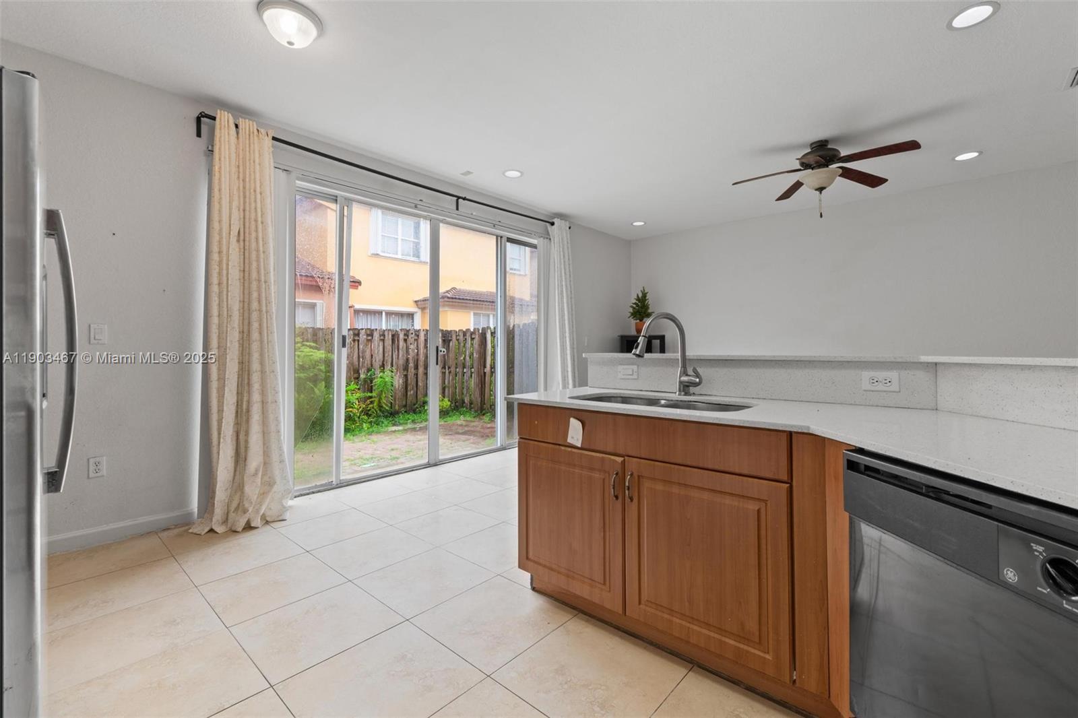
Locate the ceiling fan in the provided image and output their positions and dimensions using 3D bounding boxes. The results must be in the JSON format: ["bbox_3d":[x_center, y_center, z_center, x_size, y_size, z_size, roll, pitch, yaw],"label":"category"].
[{"bbox_3d":[2.250,-1.430,3.600,1.250,0.540,1.250,0,1,0],"label":"ceiling fan"}]

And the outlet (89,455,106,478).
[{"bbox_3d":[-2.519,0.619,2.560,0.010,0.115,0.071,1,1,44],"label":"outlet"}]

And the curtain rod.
[{"bbox_3d":[-0.960,-1.510,4.200,0.110,0.145,3.600,1,1,44],"label":"curtain rod"}]

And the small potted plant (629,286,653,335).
[{"bbox_3d":[1.385,-0.658,6.100,0.330,0.650,0.330,0,1,0],"label":"small potted plant"}]

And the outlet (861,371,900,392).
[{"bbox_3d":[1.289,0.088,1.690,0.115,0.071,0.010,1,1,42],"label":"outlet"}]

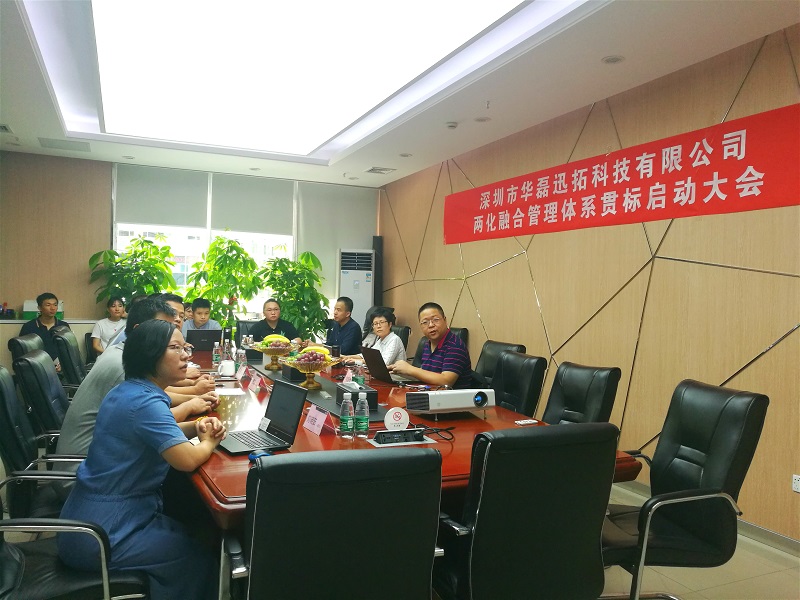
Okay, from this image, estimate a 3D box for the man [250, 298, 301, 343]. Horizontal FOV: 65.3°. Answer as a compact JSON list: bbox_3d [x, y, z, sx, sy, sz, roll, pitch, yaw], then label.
[{"bbox_3d":[-1.432,0.630,6.984,0.550,1.270,0.800,1,0,-21],"label":"man"}]

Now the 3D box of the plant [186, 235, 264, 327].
[{"bbox_3d":[-2.013,0.212,7.153,0.900,1.924,0.900,1,1,-24],"label":"plant"}]

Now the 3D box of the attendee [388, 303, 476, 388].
[{"bbox_3d":[0.180,0.692,4.400,0.780,1.330,0.520,0,1,-36],"label":"attendee"}]

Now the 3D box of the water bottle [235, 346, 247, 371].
[{"bbox_3d":[-1.113,0.442,4.370,0.062,0.193,0.062,1,1,-24],"label":"water bottle"}]

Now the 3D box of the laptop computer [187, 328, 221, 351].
[{"bbox_3d":[-1.950,0.394,6.190,0.345,0.220,0.310,1,1,-24],"label":"laptop computer"}]

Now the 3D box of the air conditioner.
[{"bbox_3d":[-0.591,0.277,8.213,0.480,1.839,0.340,1,1,-12],"label":"air conditioner"}]

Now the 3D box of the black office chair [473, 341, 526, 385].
[{"bbox_3d":[0.541,0.807,4.587,0.620,0.955,0.580,1,1,-32],"label":"black office chair"}]

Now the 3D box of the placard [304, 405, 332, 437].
[{"bbox_3d":[-0.337,0.498,2.615,0.072,0.096,0.200,1,1,-28],"label":"placard"}]

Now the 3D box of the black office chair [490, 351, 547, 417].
[{"bbox_3d":[0.503,0.832,3.744,0.620,1.000,0.570,1,1,-24],"label":"black office chair"}]

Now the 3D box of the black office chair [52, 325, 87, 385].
[{"bbox_3d":[-2.657,0.783,5.537,0.660,1.030,0.580,0,1,-17],"label":"black office chair"}]

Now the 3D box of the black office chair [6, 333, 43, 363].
[{"bbox_3d":[-2.388,0.758,4.457,0.620,1.000,0.570,1,0,-18],"label":"black office chair"}]

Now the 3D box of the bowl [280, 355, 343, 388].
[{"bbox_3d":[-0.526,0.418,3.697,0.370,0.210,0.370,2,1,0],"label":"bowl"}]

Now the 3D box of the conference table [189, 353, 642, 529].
[{"bbox_3d":[-0.822,0.920,4.425,1.720,0.750,5.070,1,1,-24],"label":"conference table"}]

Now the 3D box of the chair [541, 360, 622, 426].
[{"bbox_3d":[0.814,0.872,3.275,0.660,1.030,0.580,0,1,-32],"label":"chair"}]

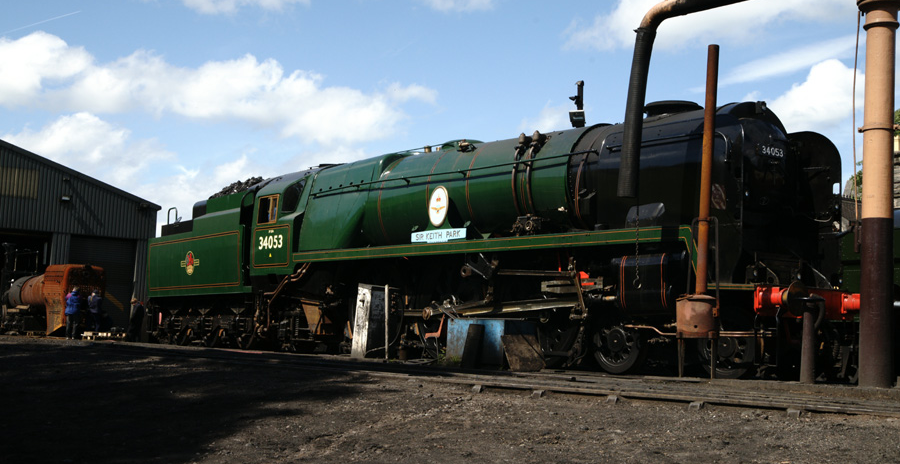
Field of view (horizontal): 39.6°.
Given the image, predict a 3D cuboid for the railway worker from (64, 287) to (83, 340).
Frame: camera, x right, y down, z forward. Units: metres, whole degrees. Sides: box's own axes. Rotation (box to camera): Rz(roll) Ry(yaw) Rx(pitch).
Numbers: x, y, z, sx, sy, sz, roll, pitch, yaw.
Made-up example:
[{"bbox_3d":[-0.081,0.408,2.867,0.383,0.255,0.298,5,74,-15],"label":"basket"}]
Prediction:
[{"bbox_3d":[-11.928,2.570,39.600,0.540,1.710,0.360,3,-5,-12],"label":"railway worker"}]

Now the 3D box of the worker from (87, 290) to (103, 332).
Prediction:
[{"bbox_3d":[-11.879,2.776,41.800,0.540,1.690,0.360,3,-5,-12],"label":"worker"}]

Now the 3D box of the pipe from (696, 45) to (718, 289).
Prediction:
[{"bbox_3d":[2.826,-0.690,13.700,0.115,2.750,0.115,7,-5,-35],"label":"pipe"}]

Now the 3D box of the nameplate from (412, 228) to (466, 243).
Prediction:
[{"bbox_3d":[-0.195,0.070,20.865,0.040,0.180,1.590,5,-6,-35],"label":"nameplate"}]

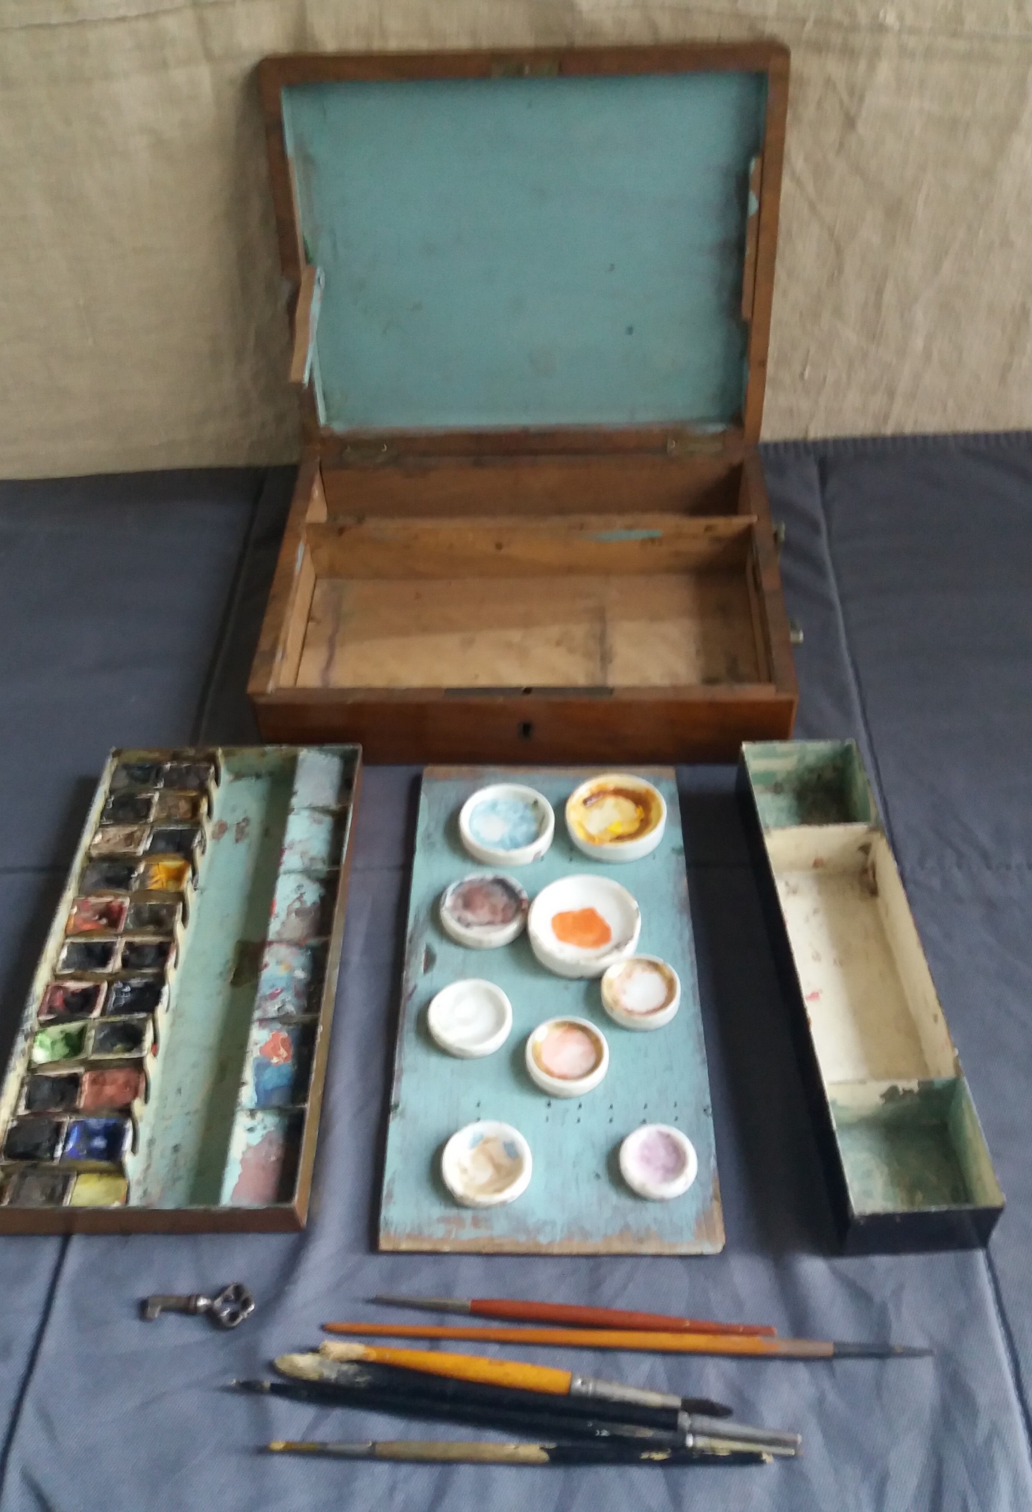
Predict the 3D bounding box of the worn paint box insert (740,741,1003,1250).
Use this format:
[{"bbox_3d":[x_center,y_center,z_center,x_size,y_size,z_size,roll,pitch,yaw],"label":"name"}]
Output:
[{"bbox_3d":[0.129,0.080,0.476,0.049,0.030,0.211,-3,46,0],"label":"worn paint box insert"}]

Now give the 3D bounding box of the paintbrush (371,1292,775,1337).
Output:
[{"bbox_3d":[0.018,0.183,0.401,0.132,0.005,0.005,2,47,5],"label":"paintbrush"}]

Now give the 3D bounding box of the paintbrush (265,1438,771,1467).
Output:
[{"bbox_3d":[0.000,0.213,0.373,0.154,0.006,0.006,0,47,3],"label":"paintbrush"}]

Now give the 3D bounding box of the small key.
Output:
[{"bbox_3d":[-0.106,0.183,0.407,0.038,0.005,0.014,-1,47,2],"label":"small key"}]

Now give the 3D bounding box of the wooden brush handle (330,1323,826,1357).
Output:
[{"bbox_3d":[0.019,0.188,0.396,0.163,0.006,0.006,1,47,4],"label":"wooden brush handle"}]

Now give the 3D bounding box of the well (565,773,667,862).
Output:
[{"bbox_3d":[0.044,0.027,0.536,0.044,0.010,0.044,-1,47,2],"label":"well"}]

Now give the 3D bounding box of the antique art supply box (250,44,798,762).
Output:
[{"bbox_3d":[0.004,-0.168,0.577,0.246,0.233,0.249,0,47,3],"label":"antique art supply box"}]

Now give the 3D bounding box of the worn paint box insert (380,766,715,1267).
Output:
[{"bbox_3d":[0.013,0.088,0.491,0.116,0.006,0.220,-1,47,2],"label":"worn paint box insert"}]

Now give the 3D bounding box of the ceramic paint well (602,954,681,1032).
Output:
[{"bbox_3d":[0.049,0.092,0.476,0.031,0.007,0.031,-1,47,2],"label":"ceramic paint well"}]

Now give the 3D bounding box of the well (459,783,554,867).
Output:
[{"bbox_3d":[-0.004,0.030,0.536,0.042,0.009,0.042,-1,47,2],"label":"well"}]

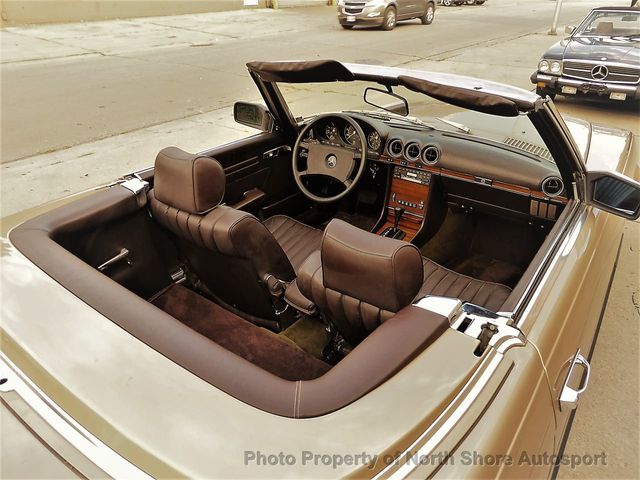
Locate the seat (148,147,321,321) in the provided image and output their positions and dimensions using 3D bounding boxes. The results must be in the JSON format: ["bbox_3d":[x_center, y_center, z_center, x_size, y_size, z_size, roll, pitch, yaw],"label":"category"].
[{"bbox_3d":[-0.238,-0.070,1.926,0.510,0.800,0.800,20,35,31],"label":"seat"}]

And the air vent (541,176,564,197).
[{"bbox_3d":[0.887,-0.212,1.759,0.083,0.083,0.035,20,30,33],"label":"air vent"}]

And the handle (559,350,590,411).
[{"bbox_3d":[0.625,0.343,1.132,0.045,0.045,0.195,20,35,33],"label":"handle"}]

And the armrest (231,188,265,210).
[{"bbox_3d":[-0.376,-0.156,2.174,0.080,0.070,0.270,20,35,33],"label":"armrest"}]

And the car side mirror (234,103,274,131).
[{"bbox_3d":[-0.329,-0.615,2.274,0.210,0.120,0.120,15,33,24],"label":"car side mirror"}]

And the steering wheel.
[{"bbox_3d":[0.051,-0.391,2.204,0.405,0.405,0.100,20,13,31],"label":"steering wheel"}]

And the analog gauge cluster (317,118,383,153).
[{"bbox_3d":[0.146,-0.516,2.290,0.360,0.140,0.065,20,27,33],"label":"analog gauge cluster"}]

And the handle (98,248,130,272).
[{"bbox_3d":[-0.753,0.073,1.665,0.040,0.035,0.135,20,35,33],"label":"handle"}]

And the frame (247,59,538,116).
[{"bbox_3d":[0.205,-0.543,1.642,1.140,0.130,0.250,20,35,31],"label":"frame"}]

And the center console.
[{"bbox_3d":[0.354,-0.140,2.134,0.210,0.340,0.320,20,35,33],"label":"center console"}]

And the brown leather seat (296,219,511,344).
[{"bbox_3d":[0.332,0.166,1.563,0.510,0.790,0.820,20,35,31],"label":"brown leather seat"}]

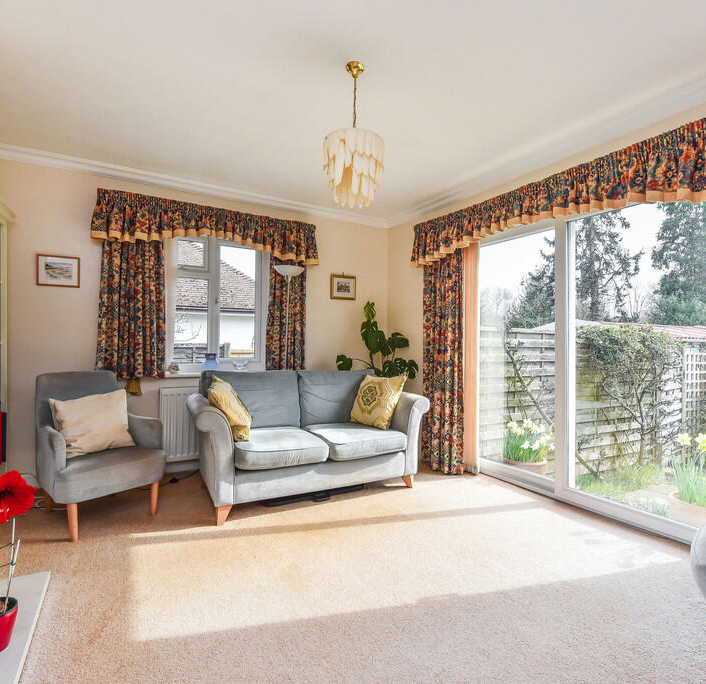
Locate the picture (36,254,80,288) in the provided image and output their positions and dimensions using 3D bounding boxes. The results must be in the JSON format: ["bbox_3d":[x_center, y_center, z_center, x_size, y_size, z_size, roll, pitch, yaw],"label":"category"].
[{"bbox_3d":[-2.181,-0.518,2.958,0.261,0.228,0.020,0,0,-32],"label":"picture"}]

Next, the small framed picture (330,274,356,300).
[{"bbox_3d":[-0.099,-0.580,4.253,0.316,0.261,0.020,0,0,-32],"label":"small framed picture"}]

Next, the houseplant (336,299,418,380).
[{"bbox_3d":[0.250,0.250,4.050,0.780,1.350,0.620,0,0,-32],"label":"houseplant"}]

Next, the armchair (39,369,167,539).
[{"bbox_3d":[-1.615,0.660,2.555,0.690,0.875,0.610,0,0,41],"label":"armchair"}]

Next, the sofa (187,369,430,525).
[{"bbox_3d":[-0.345,0.665,3.075,1.700,0.870,0.840,0,0,-27],"label":"sofa"}]

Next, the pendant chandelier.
[{"bbox_3d":[0.005,-1.018,1.965,0.295,0.700,0.295,0,0,0],"label":"pendant chandelier"}]

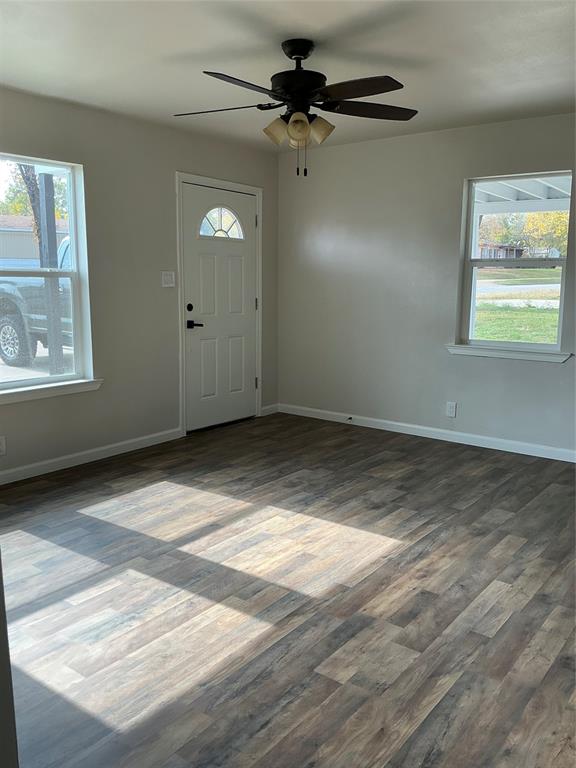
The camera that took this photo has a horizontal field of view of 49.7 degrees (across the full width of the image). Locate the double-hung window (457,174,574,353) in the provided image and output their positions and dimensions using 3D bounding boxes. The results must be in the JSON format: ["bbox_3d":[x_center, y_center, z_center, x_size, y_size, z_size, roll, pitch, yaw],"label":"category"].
[{"bbox_3d":[1.704,-0.910,4.715,0.786,1.277,0.100,8,12,37],"label":"double-hung window"}]

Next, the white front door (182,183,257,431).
[{"bbox_3d":[-0.586,-0.648,5.454,0.045,2.034,0.907,8,12,37],"label":"white front door"}]

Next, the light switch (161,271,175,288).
[{"bbox_3d":[-0.941,-0.825,4.906,0.012,0.122,0.122,8,12,37],"label":"light switch"}]

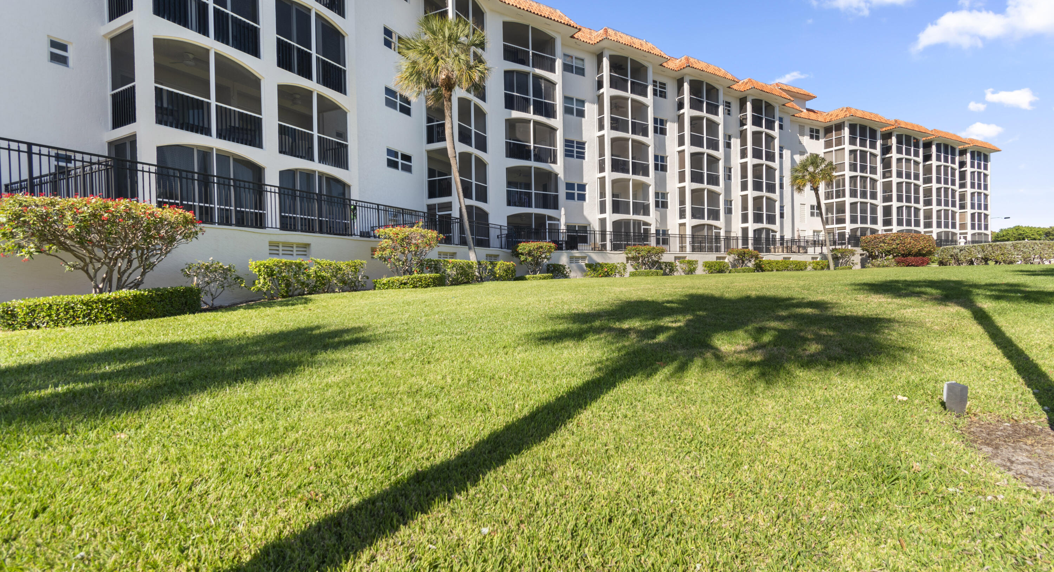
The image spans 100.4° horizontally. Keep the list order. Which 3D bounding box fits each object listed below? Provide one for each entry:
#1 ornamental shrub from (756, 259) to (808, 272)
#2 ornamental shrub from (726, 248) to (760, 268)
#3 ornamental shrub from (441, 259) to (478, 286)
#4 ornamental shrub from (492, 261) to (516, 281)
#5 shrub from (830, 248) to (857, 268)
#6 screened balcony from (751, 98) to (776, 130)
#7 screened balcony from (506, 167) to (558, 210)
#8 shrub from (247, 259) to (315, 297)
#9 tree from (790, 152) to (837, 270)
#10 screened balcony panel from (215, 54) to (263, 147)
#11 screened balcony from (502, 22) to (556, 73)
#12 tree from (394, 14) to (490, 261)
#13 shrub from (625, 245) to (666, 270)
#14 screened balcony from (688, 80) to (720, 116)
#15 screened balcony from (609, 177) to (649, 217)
[{"bbox_3d":[17.984,-1.395,30.988,4.300,0.870,1.100,-2,1,-31],"label":"ornamental shrub"},{"bbox_3d":[14.034,-1.671,28.512,2.150,1.500,1.900,-1,1,12],"label":"ornamental shrub"},{"bbox_3d":[-2.531,-0.522,16.358,0.800,0.930,1.600,0,1,29],"label":"ornamental shrub"},{"bbox_3d":[-0.995,-0.660,19.292,0.850,0.890,0.950,-1,1,29],"label":"ornamental shrub"},{"bbox_3d":[24.730,-2.188,34.300,1.750,1.500,1.650,-2,1,-31],"label":"shrub"},{"bbox_3d":[20.461,-15.092,39.183,3.640,2.550,1.500,-2,1,-31],"label":"screened balcony"},{"bbox_3d":[-0.023,-5.908,26.914,3.600,2.520,1.500,-2,1,-31],"label":"screened balcony"},{"bbox_3d":[-5.869,-0.176,10.450,0.900,0.900,1.250,-1,1,29],"label":"shrub"},{"bbox_3d":[21.925,-5.672,33.600,3.000,8.950,3.000,-2,1,-31],"label":"tree"},{"bbox_3d":[-8.903,-5.627,13.488,0.200,2.502,1.445,0,1,29],"label":"screened balcony panel"},{"bbox_3d":[0.163,-14.718,27.032,3.796,2.497,0.200,-2,1,-31],"label":"screened balcony"},{"bbox_3d":[-3.361,-5.377,17.320,3.600,10.460,3.700,-1,1,-11],"label":"tree"},{"bbox_3d":[6.427,-1.366,23.884,2.100,1.660,1.800,-2,1,-31],"label":"shrub"},{"bbox_3d":[13.221,-14.386,33.874,3.399,2.448,1.500,-2,1,-31],"label":"screened balcony"},{"bbox_3d":[7.422,-6.366,31.552,3.630,2.523,0.400,-2,1,-31],"label":"screened balcony"}]

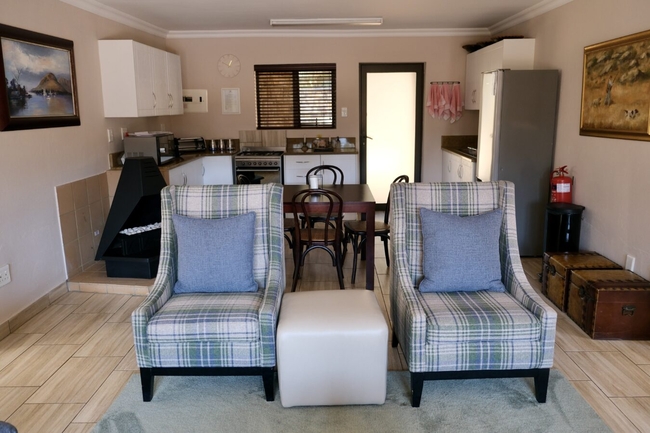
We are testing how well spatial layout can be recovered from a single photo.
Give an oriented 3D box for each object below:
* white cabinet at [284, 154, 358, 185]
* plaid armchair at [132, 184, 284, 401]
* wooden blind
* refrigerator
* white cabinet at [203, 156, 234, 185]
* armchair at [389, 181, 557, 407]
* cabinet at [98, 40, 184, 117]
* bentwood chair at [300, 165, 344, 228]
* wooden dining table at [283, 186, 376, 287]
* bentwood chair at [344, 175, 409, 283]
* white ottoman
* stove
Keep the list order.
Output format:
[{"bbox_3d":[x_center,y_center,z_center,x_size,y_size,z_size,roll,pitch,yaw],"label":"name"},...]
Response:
[{"bbox_3d":[-0.042,-0.441,6.802,0.980,0.900,0.570,-1,13,0],"label":"white cabinet"},{"bbox_3d":[-0.611,0.383,2.792,0.740,1.050,0.750,-1,13,0],"label":"plaid armchair"},{"bbox_3d":[-0.407,-1.675,6.852,1.140,0.885,0.080,-1,13,0],"label":"wooden blind"},{"bbox_3d":[1.921,-0.535,5.000,0.590,1.825,0.530,-1,13,0],"label":"refrigerator"},{"bbox_3d":[-1.399,-0.420,6.831,0.370,0.870,0.600,-1,13,0],"label":"white cabinet"},{"bbox_3d":[0.780,0.374,2.731,0.725,1.055,0.750,0,13,2],"label":"armchair"},{"bbox_3d":[-2.019,-1.515,5.528,0.345,0.727,1.520,-1,13,0],"label":"cabinet"},{"bbox_3d":[-0.009,-0.043,5.052,0.430,0.885,0.550,0,13,3],"label":"bentwood chair"},{"bbox_3d":[-0.034,0.154,4.491,0.930,0.745,0.940,-1,13,0],"label":"wooden dining table"},{"bbox_3d":[0.463,0.102,4.355,0.540,0.885,0.430,-2,13,-5],"label":"bentwood chair"},{"bbox_3d":[0.042,0.698,2.702,0.545,0.450,0.520,-1,13,-2],"label":"white ottoman"},{"bbox_3d":[-0.864,-0.448,6.822,0.620,0.915,0.600,-1,13,0],"label":"stove"}]

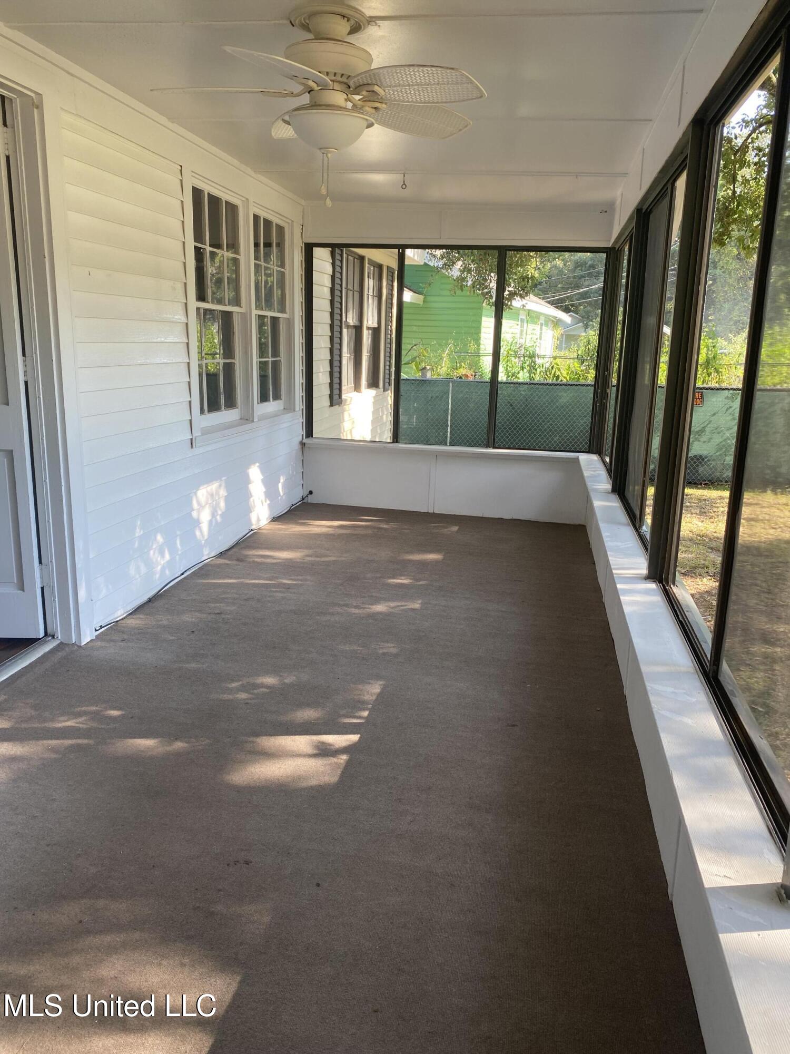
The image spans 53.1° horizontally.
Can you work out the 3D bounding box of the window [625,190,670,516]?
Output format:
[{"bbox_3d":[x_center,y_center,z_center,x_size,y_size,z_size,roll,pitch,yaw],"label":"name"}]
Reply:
[{"bbox_3d":[1.288,-0.849,4.057,0.050,1.550,0.890,5,14,10],"label":"window"}]

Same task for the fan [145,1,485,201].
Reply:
[{"bbox_3d":[-0.230,-1.372,2.624,1.180,0.570,1.180,5,14,10],"label":"fan"}]

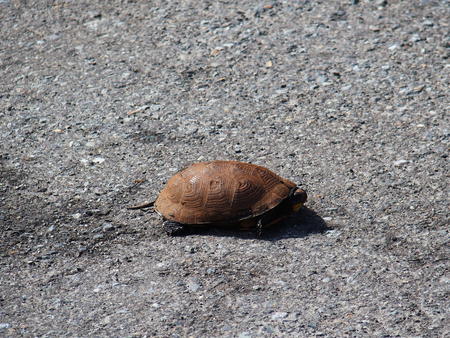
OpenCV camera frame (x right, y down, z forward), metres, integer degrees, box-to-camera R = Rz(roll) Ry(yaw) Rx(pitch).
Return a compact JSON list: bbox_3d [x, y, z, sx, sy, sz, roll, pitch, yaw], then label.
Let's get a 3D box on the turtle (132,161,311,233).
[{"bbox_3d":[-0.007,0.018,3.500,0.160,0.051,0.102,4,26,7],"label":"turtle"}]

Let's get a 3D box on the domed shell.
[{"bbox_3d":[0.000,0.017,3.500,0.128,0.044,0.093,4,26,7],"label":"domed shell"}]

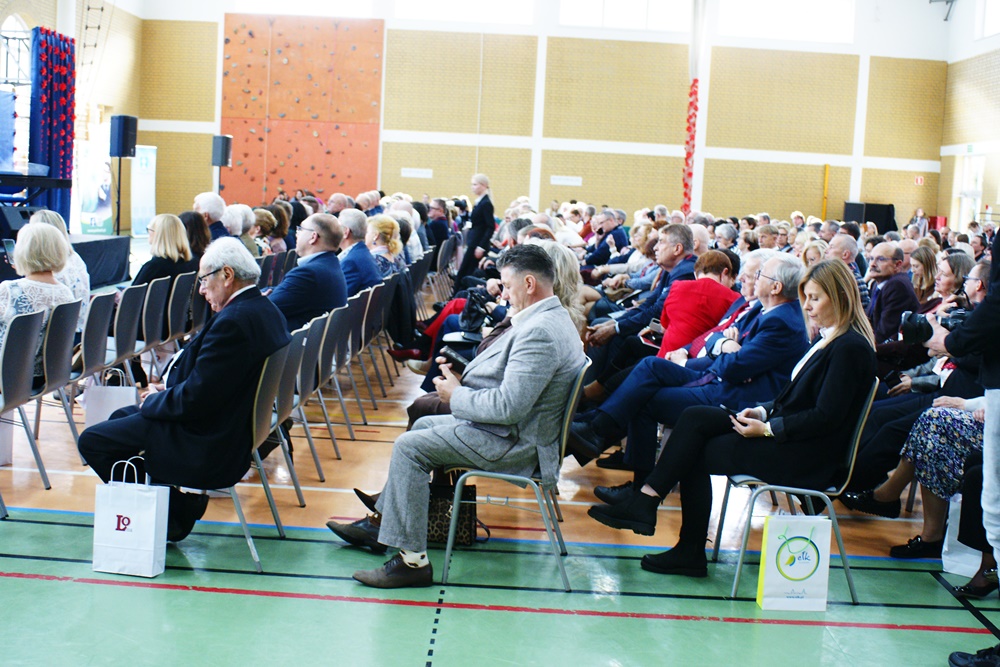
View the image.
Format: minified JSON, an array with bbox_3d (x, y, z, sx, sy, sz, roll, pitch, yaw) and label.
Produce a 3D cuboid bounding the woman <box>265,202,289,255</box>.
[{"bbox_3d":[-2.344,-0.588,10.937,0.800,1.260,0.500,3,7,1],"label":"woman"}]

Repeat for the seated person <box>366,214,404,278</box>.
[{"bbox_3d":[-1.152,-0.241,8.534,0.800,1.270,0.480,3,7,1],"label":"seated person"}]

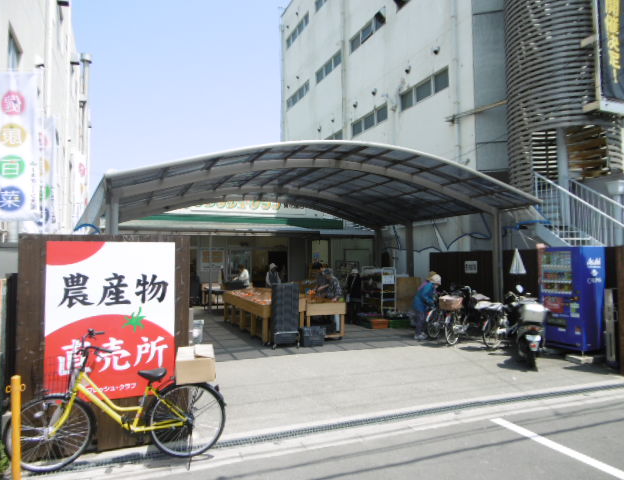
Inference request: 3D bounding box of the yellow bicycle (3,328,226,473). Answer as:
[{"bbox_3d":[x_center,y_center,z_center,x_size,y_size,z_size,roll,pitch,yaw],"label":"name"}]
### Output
[{"bbox_3d":[-1.657,1.396,3.828,1.800,1.060,0.570,1,-3,-16],"label":"yellow bicycle"}]

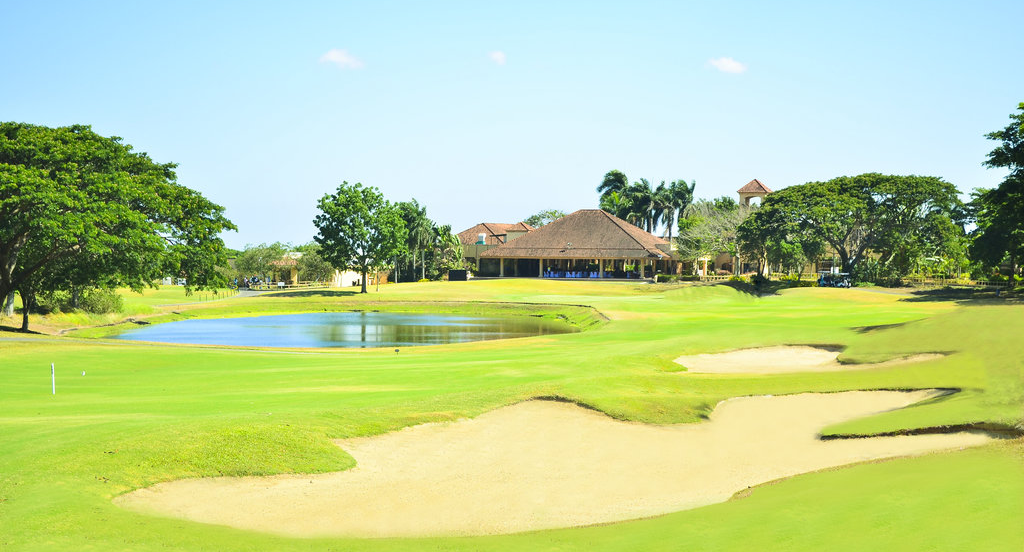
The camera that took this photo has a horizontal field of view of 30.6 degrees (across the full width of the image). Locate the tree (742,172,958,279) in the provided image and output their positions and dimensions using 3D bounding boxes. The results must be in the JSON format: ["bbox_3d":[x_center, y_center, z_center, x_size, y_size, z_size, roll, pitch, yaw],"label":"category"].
[{"bbox_3d":[41.800,-6.010,232.000,27.990,13.380,24.000,0,0,0],"label":"tree"}]

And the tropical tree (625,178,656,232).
[{"bbox_3d":[20.800,-7.660,302.000,5.320,16.440,5.200,0,0,0],"label":"tropical tree"}]

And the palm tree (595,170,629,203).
[{"bbox_3d":[16.340,-8.330,303.000,5.340,17.790,5.200,0,0,0],"label":"palm tree"}]

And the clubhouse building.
[{"bbox_3d":[10.830,-4.650,276.000,26.000,10.290,21.500,0,0,14],"label":"clubhouse building"}]

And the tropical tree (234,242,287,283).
[{"bbox_3d":[-34.640,-1.800,259.000,7.470,5.950,7.000,0,0,0],"label":"tropical tree"}]

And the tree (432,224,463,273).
[{"bbox_3d":[-8.850,-3.430,257.000,4.120,7.550,4.100,0,0,0],"label":"tree"}]

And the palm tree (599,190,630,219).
[{"bbox_3d":[16.440,-6.690,302.000,5.320,14.510,5.200,0,0,0],"label":"palm tree"}]

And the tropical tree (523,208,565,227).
[{"bbox_3d":[5.510,-5.180,308.000,7.560,11.510,7.500,0,0,0],"label":"tropical tree"}]

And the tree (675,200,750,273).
[{"bbox_3d":[26.680,-5.100,248.000,9.800,10.060,9.200,0,0,0],"label":"tree"}]

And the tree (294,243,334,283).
[{"bbox_3d":[-27.200,-1.650,258.000,5.780,5.650,5.500,0,0,0],"label":"tree"}]

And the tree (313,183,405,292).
[{"bbox_3d":[-18.600,-4.730,230.000,11.540,13.750,11.200,0,0,0],"label":"tree"}]

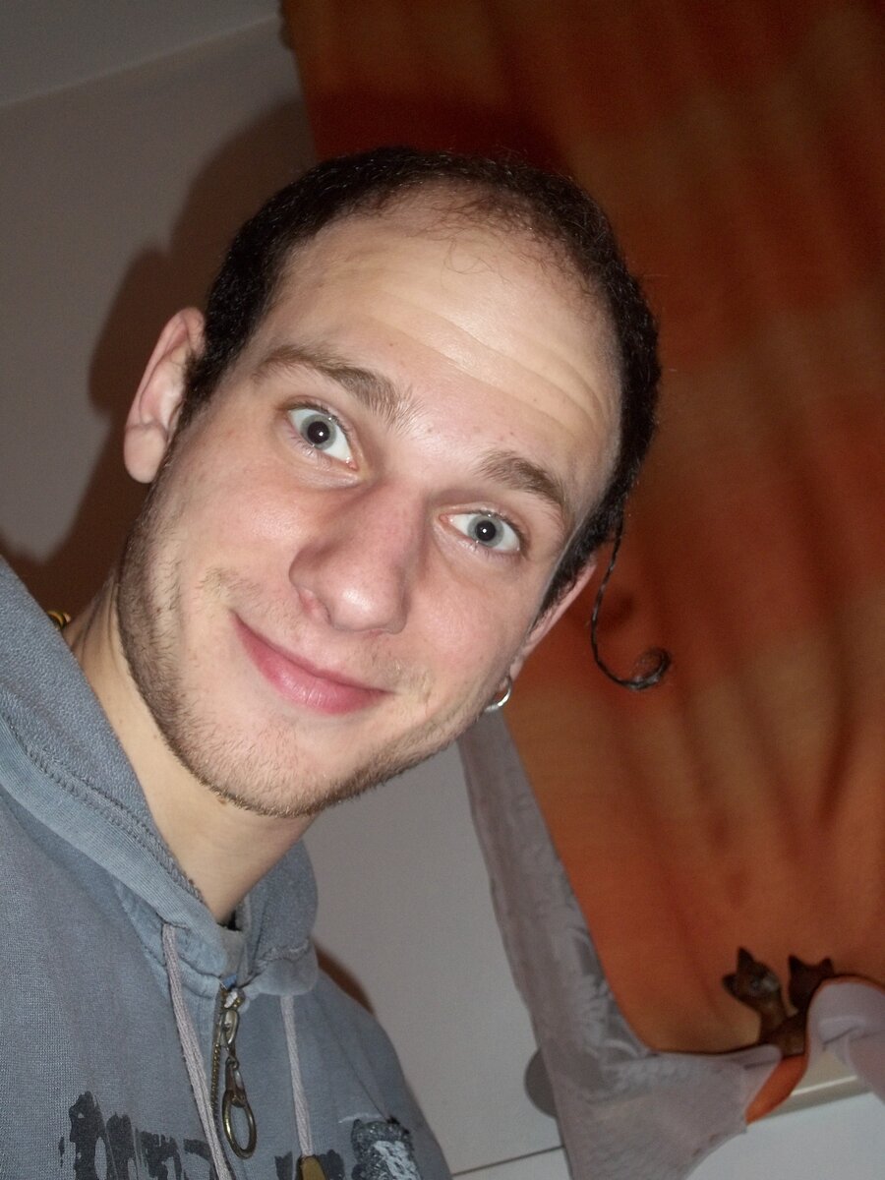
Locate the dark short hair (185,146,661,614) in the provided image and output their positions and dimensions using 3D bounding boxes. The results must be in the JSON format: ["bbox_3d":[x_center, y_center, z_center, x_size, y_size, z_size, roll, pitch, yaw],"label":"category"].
[{"bbox_3d":[-0.009,-0.084,0.618,0.174,0.170,0.175,31,1,-12],"label":"dark short hair"}]

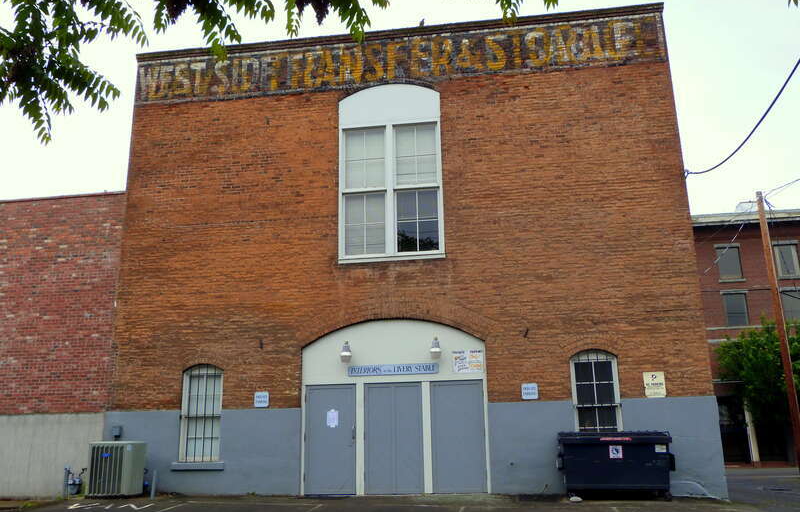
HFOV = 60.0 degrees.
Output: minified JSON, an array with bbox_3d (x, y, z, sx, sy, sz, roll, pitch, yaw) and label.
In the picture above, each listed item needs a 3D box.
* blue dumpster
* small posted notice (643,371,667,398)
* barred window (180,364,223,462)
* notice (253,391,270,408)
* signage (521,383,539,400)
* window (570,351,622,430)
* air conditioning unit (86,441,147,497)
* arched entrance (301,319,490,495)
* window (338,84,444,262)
[{"bbox_3d":[3.734,3.667,12.119,1.940,1.098,0.900,-3,-14,8],"label":"blue dumpster"},{"bbox_3d":[4.707,2.377,12.793,0.360,0.476,0.030,-3,-14,8],"label":"small posted notice"},{"bbox_3d":[-3.974,3.146,13.987,0.867,1.917,0.180,-3,-14,8],"label":"barred window"},{"bbox_3d":[-2.749,2.860,13.795,0.314,0.309,0.030,-3,-14,8],"label":"notice"},{"bbox_3d":[2.454,2.560,13.086,0.297,0.313,0.030,-3,-14,8],"label":"signage"},{"bbox_3d":[3.689,2.725,12.939,0.859,1.940,0.180,-3,-14,8],"label":"window"},{"bbox_3d":[-5.454,4.086,13.361,0.759,0.986,0.745,-3,-14,8],"label":"air conditioning unit"},{"bbox_3d":[-0.113,2.890,13.506,3.634,3.324,0.250,-3,-14,8],"label":"arched entrance"},{"bbox_3d":[-0.194,-1.788,14.613,2.211,3.942,0.200,-3,-14,8],"label":"window"}]

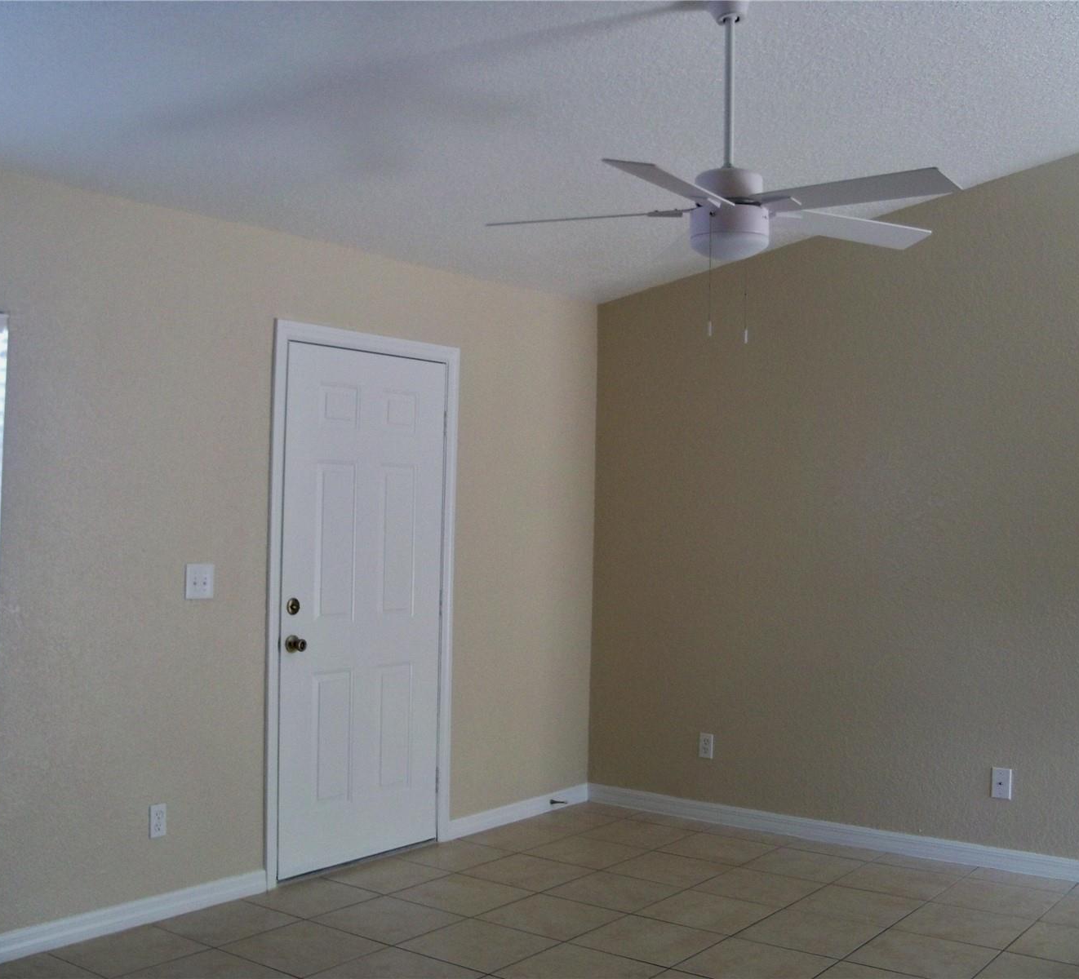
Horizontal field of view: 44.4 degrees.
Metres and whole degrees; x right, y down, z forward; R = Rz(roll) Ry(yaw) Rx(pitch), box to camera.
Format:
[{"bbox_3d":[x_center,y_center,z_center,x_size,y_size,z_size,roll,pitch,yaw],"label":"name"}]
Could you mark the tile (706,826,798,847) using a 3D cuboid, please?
[{"bbox_3d":[0.941,1.548,5.879,0.403,0.010,0.187,0,-1,37],"label":"tile"}]

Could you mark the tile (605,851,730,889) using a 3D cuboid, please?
[{"bbox_3d":[0.525,1.535,5.326,0.406,0.012,0.406,1,-1,37],"label":"tile"}]

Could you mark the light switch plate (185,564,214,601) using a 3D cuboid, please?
[{"bbox_3d":[-1.189,0.325,4.642,0.012,0.118,0.118,0,-1,36],"label":"light switch plate"}]

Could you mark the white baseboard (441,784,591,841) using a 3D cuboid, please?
[{"bbox_3d":[-0.089,1.489,6.126,0.015,0.086,1.060,0,-1,36],"label":"white baseboard"}]

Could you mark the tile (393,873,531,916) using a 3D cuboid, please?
[{"bbox_3d":[-0.280,1.504,4.867,0.400,0.010,0.400,0,-1,37],"label":"tile"}]

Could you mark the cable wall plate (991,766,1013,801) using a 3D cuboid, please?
[{"bbox_3d":[1.875,1.188,5.338,0.080,0.124,0.008,1,-1,37],"label":"cable wall plate"}]

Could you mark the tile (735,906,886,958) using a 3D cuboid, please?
[{"bbox_3d":[0.932,1.527,4.525,0.400,0.010,0.400,0,-1,36],"label":"tile"}]

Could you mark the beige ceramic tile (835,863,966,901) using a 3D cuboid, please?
[{"bbox_3d":[1.402,1.535,5.155,0.403,0.010,0.403,0,-1,37],"label":"beige ceramic tile"}]

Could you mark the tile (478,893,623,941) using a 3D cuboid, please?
[{"bbox_3d":[0.044,1.506,4.625,0.400,0.010,0.400,0,-1,37],"label":"tile"}]

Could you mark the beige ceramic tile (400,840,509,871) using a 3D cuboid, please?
[{"bbox_3d":[-0.343,1.517,5.453,0.343,0.010,0.403,0,-1,37],"label":"beige ceramic tile"}]

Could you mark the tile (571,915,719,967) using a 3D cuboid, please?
[{"bbox_3d":[0.367,1.516,4.427,0.406,0.012,0.406,1,-1,37],"label":"tile"}]

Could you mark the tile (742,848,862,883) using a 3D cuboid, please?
[{"bbox_3d":[1.087,1.537,5.358,0.400,0.010,0.400,0,-1,37],"label":"tile"}]

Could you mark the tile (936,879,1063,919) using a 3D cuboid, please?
[{"bbox_3d":[1.725,1.535,4.875,0.400,0.010,0.400,0,-1,37],"label":"tile"}]

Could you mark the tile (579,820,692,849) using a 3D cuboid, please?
[{"bbox_3d":[0.441,1.544,5.897,0.406,0.012,0.406,1,-1,37],"label":"tile"}]

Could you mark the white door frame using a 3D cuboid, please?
[{"bbox_3d":[-0.709,0.447,5.300,0.100,2.137,1.049,1,-1,37],"label":"white door frame"}]

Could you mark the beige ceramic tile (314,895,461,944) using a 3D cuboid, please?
[{"bbox_3d":[-0.522,1.495,4.577,0.403,0.010,0.403,0,-1,37],"label":"beige ceramic tile"}]

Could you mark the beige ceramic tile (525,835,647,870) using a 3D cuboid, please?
[{"bbox_3d":[0.200,1.532,5.556,0.403,0.010,0.403,0,-1,37],"label":"beige ceramic tile"}]

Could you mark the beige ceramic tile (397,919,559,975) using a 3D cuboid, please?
[{"bbox_3d":[-0.196,1.495,4.300,0.400,0.010,0.400,0,-1,37],"label":"beige ceramic tile"}]

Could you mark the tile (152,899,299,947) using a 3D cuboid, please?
[{"bbox_3d":[-1.056,1.472,4.475,0.343,0.010,0.403,0,-1,37],"label":"tile"}]

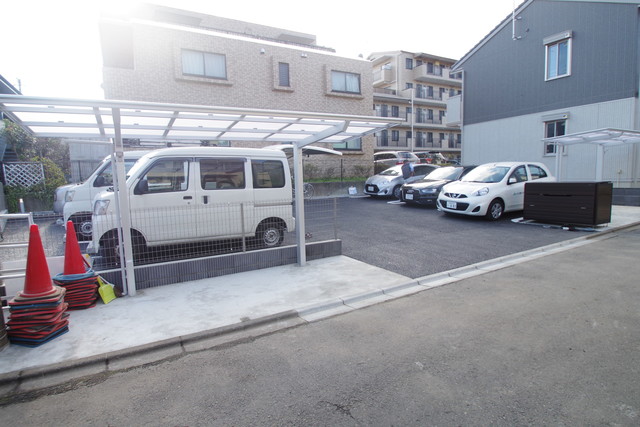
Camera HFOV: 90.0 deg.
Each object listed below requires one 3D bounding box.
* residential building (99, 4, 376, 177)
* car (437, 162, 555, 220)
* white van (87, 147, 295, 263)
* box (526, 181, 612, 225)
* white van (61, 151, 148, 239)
[{"bbox_3d":[-4.739,-5.850,17.706,11.400,8.500,10.000,-5,6,-27],"label":"residential building"},{"bbox_3d":[5.157,-0.673,9.227,3.800,1.515,1.665,-5,7,-26],"label":"car"},{"bbox_3d":[-2.279,-0.231,6.018,3.395,1.875,1.475,-5,7,-24],"label":"white van"},{"bbox_3d":[5.832,-0.248,7.607,0.669,0.933,1.487,-5,6,-25],"label":"box"},{"bbox_3d":[-4.089,-0.511,7.728,3.395,1.875,1.475,-4,7,-23],"label":"white van"}]

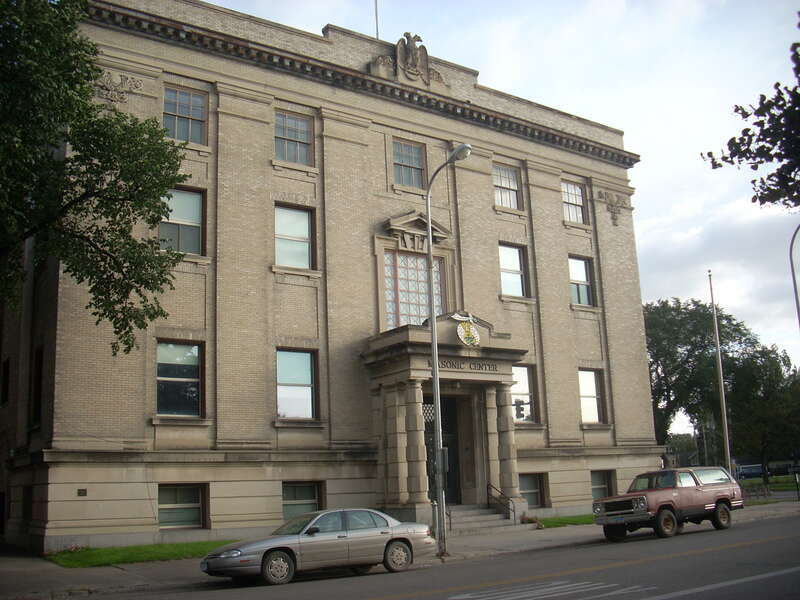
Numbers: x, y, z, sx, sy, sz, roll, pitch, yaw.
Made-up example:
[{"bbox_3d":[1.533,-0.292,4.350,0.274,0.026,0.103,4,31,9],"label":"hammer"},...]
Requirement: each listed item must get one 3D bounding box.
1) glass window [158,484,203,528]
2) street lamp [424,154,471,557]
[{"bbox_3d":[-6.545,6.118,25.286,1.568,1.312,0.200,7,-16,-35],"label":"glass window"},{"bbox_3d":[1.345,1.115,20.567,0.350,9.750,2.200,7,-15,-35],"label":"street lamp"}]

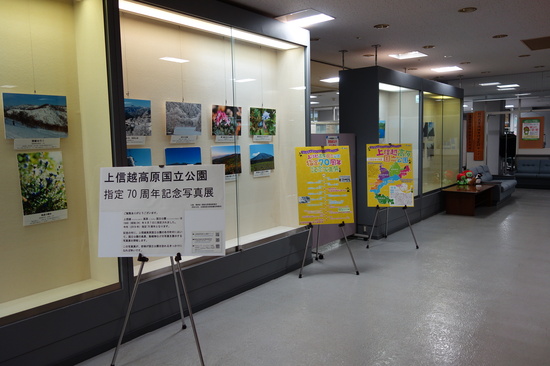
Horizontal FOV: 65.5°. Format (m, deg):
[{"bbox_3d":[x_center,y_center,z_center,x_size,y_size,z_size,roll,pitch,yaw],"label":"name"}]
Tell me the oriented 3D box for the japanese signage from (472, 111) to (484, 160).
[{"bbox_3d":[6.041,-1.382,12.632,0.275,1.459,0.030,4,7,39],"label":"japanese signage"}]

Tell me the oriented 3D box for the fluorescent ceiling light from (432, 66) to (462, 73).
[{"bbox_3d":[3.158,-2.128,7.868,0.464,0.090,0.460,4,7,39],"label":"fluorescent ceiling light"}]

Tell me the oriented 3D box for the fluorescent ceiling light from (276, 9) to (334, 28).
[{"bbox_3d":[0.309,-1.714,4.348,0.455,0.090,0.465,4,7,39],"label":"fluorescent ceiling light"}]

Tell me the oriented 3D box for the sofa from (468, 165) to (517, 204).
[{"bbox_3d":[4.671,0.030,9.241,0.750,0.750,1.550,4,7,39],"label":"sofa"}]

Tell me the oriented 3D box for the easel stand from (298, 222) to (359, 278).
[{"bbox_3d":[0.527,0.257,4.698,0.626,1.380,0.657,-2,6,-5],"label":"easel stand"}]

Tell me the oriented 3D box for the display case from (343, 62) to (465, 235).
[{"bbox_3d":[2.417,-0.564,7.522,0.583,2.368,3.990,4,7,39],"label":"display case"}]

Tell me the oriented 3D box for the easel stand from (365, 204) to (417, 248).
[{"bbox_3d":[1.532,0.130,5.752,0.652,1.380,0.627,-1,6,4],"label":"easel stand"}]

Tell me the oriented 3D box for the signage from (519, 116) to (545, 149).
[{"bbox_3d":[7.071,-1.383,11.796,0.601,0.876,0.030,4,7,39],"label":"signage"}]

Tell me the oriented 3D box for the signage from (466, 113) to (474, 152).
[{"bbox_3d":[5.847,-1.494,12.776,0.202,1.157,0.030,4,7,39],"label":"signage"}]

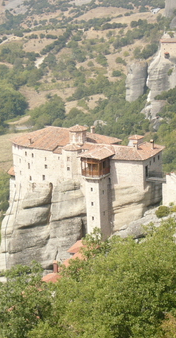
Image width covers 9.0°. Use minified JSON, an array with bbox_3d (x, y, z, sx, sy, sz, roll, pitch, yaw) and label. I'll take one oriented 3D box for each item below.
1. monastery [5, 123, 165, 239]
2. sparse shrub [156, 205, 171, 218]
[{"bbox_3d":[-0.412,1.639,227.948,28.950,20.747,16.405,7,18,29],"label":"monastery"},{"bbox_3d":[14.646,8.245,217.000,2.800,2.400,2.600,7,18,29],"label":"sparse shrub"}]

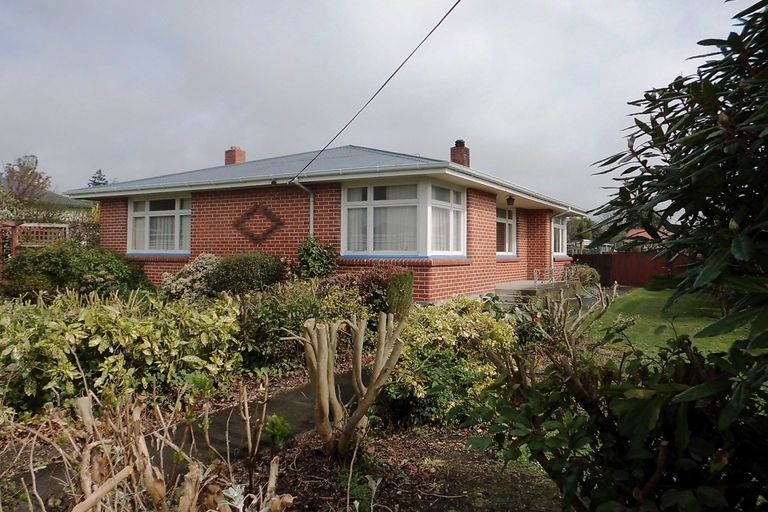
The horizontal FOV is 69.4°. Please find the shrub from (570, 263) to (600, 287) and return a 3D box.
[{"bbox_3d":[6.849,0.696,18.795,1.000,0.900,1.000,0,1,0],"label":"shrub"}]

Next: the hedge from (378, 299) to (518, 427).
[{"bbox_3d":[0.595,0.822,5.095,1.150,0.970,1.050,0,1,0],"label":"hedge"}]

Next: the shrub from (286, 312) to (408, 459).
[{"bbox_3d":[-0.265,0.831,3.945,0.840,0.970,0.650,0,1,0],"label":"shrub"}]

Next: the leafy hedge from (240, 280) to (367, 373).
[{"bbox_3d":[-0.948,0.804,6.995,0.850,0.950,1.600,1,1,29],"label":"leafy hedge"}]

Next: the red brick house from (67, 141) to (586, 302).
[{"bbox_3d":[-0.491,-1.236,18.005,11.143,4.664,13.395,1,1,29],"label":"red brick house"}]

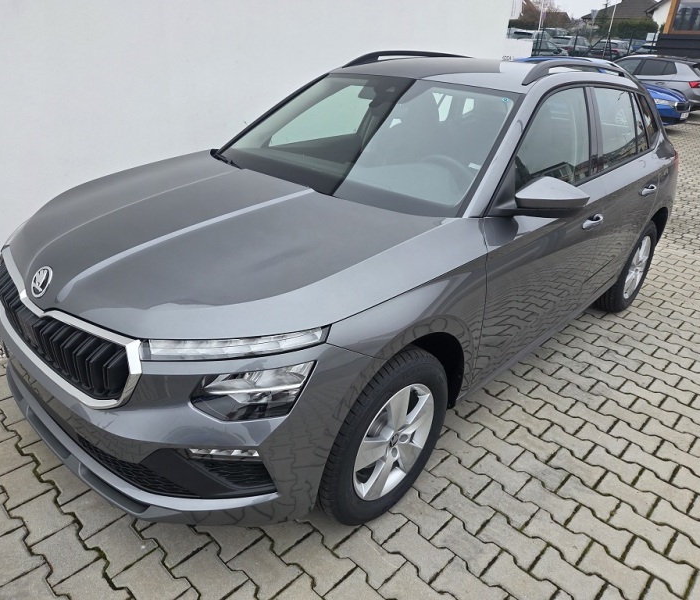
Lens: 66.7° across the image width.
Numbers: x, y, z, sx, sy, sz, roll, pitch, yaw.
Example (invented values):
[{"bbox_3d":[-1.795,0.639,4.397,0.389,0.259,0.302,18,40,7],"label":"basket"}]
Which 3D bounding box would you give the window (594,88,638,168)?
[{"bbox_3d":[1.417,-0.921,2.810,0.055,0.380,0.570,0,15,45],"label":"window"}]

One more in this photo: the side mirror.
[{"bbox_3d":[0.745,-0.392,1.994,0.235,0.155,0.190,24,32,37],"label":"side mirror"}]

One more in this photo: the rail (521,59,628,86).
[{"bbox_3d":[1.256,-1.159,2.747,0.075,0.115,1.500,24,32,37],"label":"rail"}]

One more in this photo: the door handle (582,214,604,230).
[{"bbox_3d":[1.144,-0.377,2.501,0.050,0.050,0.205,24,32,37],"label":"door handle"}]

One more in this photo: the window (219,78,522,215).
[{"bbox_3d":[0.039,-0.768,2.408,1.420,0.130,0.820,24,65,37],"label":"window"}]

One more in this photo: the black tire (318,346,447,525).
[{"bbox_3d":[0.097,0.458,1.881,0.210,0.650,0.650,24,32,37],"label":"black tire"}]

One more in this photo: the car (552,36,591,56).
[{"bbox_3d":[13.322,-14.953,32.000,1.790,1.500,4.250,24,32,37],"label":"car"}]

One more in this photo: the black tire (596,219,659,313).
[{"bbox_3d":[1.906,-0.245,3.695,0.210,0.650,0.650,24,32,37],"label":"black tire"}]

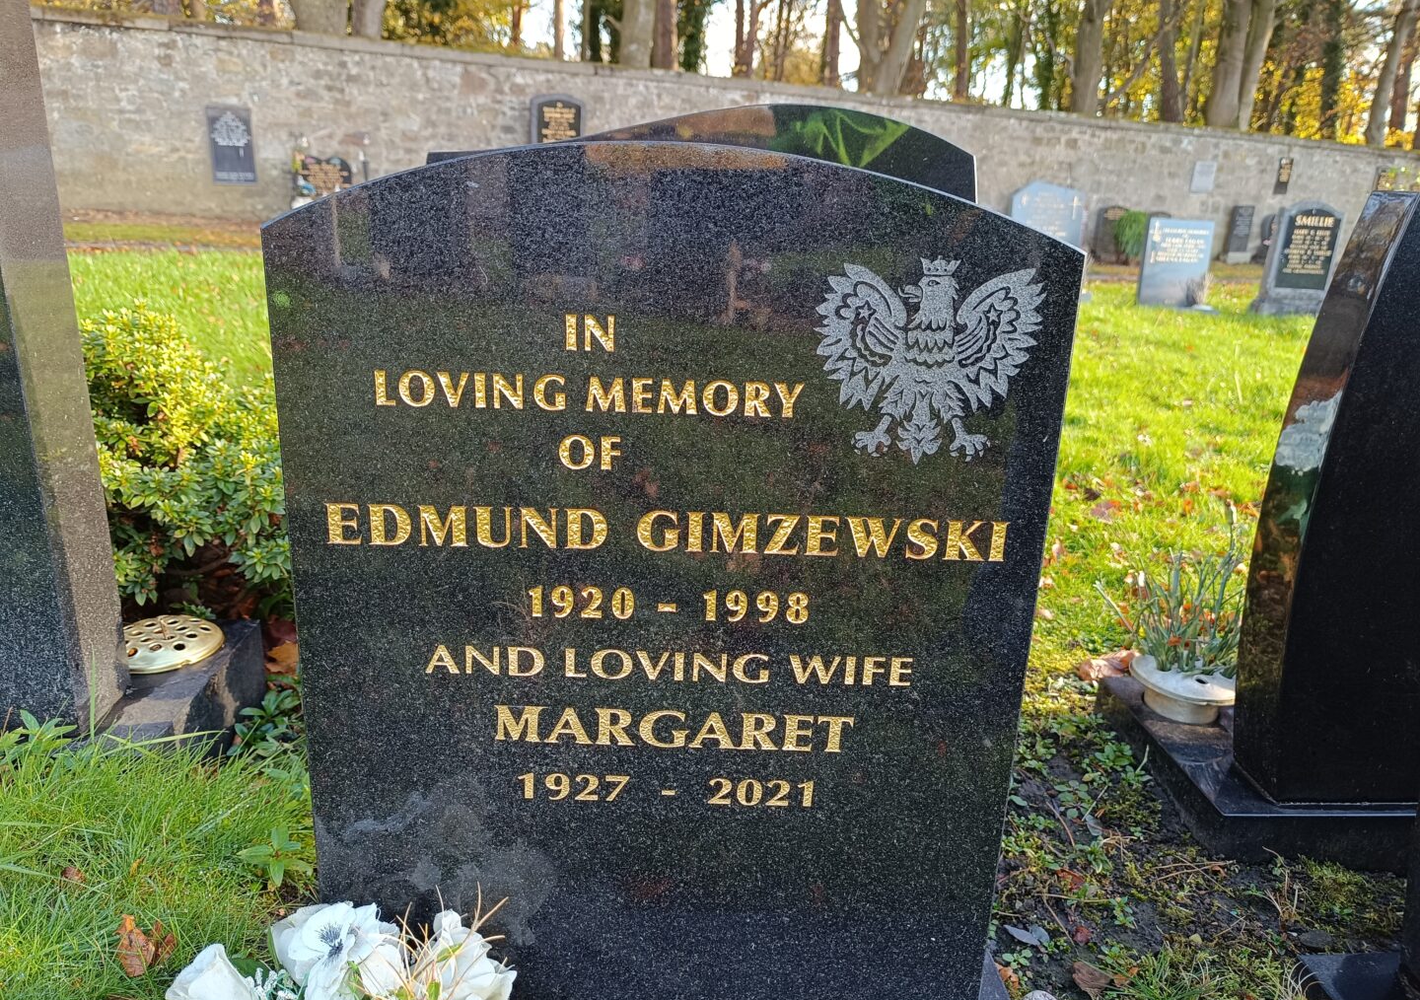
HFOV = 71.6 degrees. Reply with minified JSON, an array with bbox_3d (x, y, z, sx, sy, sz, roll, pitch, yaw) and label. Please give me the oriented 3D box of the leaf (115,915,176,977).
[{"bbox_3d":[-0.550,0.436,0.960,0.058,0.028,0.060,-8,20,-32],"label":"leaf"}]

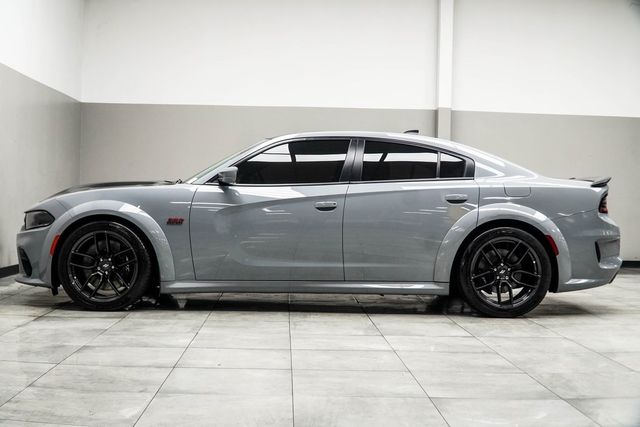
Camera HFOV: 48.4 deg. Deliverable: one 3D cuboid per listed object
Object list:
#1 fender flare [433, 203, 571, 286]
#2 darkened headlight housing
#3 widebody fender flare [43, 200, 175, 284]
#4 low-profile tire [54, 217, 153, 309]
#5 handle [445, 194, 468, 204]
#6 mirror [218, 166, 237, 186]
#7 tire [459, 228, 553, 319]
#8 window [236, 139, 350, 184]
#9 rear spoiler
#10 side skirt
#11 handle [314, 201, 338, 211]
[{"bbox_3d":[1.408,0.239,5.547,1.077,0.649,0.200,1,1,-1],"label":"fender flare"},{"bbox_3d":[-2.248,0.053,5.709,0.367,0.157,0.410,1,1,-1],"label":"darkened headlight housing"},{"bbox_3d":[-1.636,0.220,5.491,1.047,0.641,0.220,1,1,-1],"label":"widebody fender flare"},{"bbox_3d":[-1.642,0.400,5.564,0.706,0.698,0.300,1,1,-1],"label":"low-profile tire"},{"bbox_3d":[1.057,-0.109,5.513,0.187,0.077,0.060,1,1,-1],"label":"handle"},{"bbox_3d":[-0.702,-0.284,5.462,0.153,0.153,0.220,1,1,-1],"label":"mirror"},{"bbox_3d":[1.414,0.449,5.631,0.706,0.698,0.300,1,1,-1],"label":"tire"},{"bbox_3d":[-0.210,-0.417,5.655,0.905,0.377,0.180,1,1,-1],"label":"window"},{"bbox_3d":[2.221,-0.271,6.456,0.361,0.111,1.440,1,1,-1],"label":"rear spoiler"},{"bbox_3d":[-0.115,0.570,5.505,2.214,0.108,0.130,1,1,-1],"label":"side skirt"},{"bbox_3d":[0.050,-0.062,5.497,0.185,0.077,0.060,1,1,-1],"label":"handle"}]

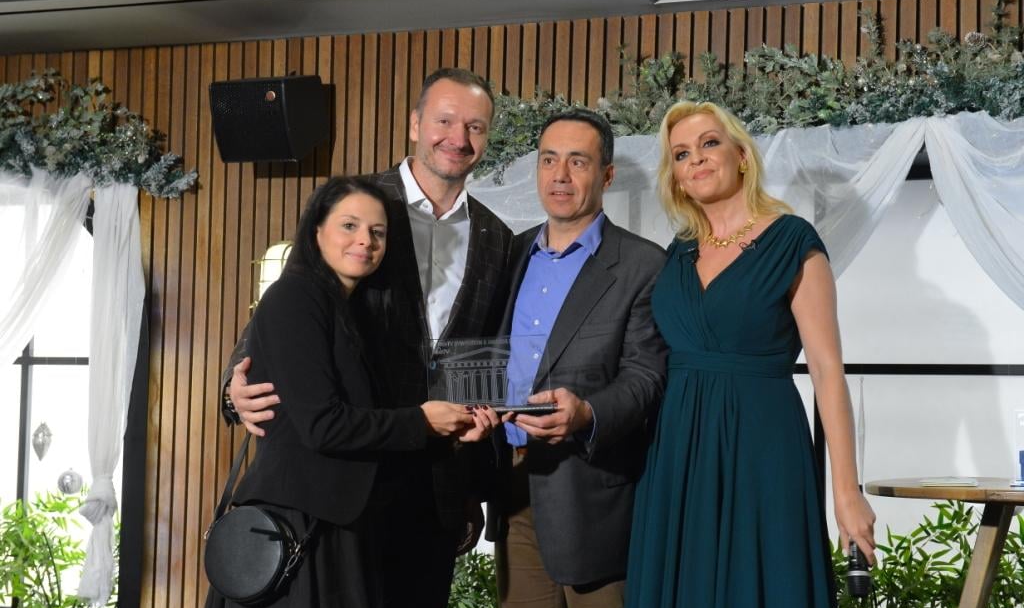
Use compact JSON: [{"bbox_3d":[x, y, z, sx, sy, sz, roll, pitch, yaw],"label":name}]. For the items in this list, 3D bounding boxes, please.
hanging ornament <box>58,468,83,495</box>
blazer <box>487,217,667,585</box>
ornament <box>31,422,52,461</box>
[{"bbox_3d":[-1.461,0.588,5.450,0.083,0.087,0.083,0,-4,20],"label":"hanging ornament"},{"bbox_3d":[0.117,0.205,3.470,0.500,0.780,0.350,-1,-5,30],"label":"blazer"},{"bbox_3d":[-1.552,0.458,5.450,0.067,0.127,0.067,0,-4,20],"label":"ornament"}]

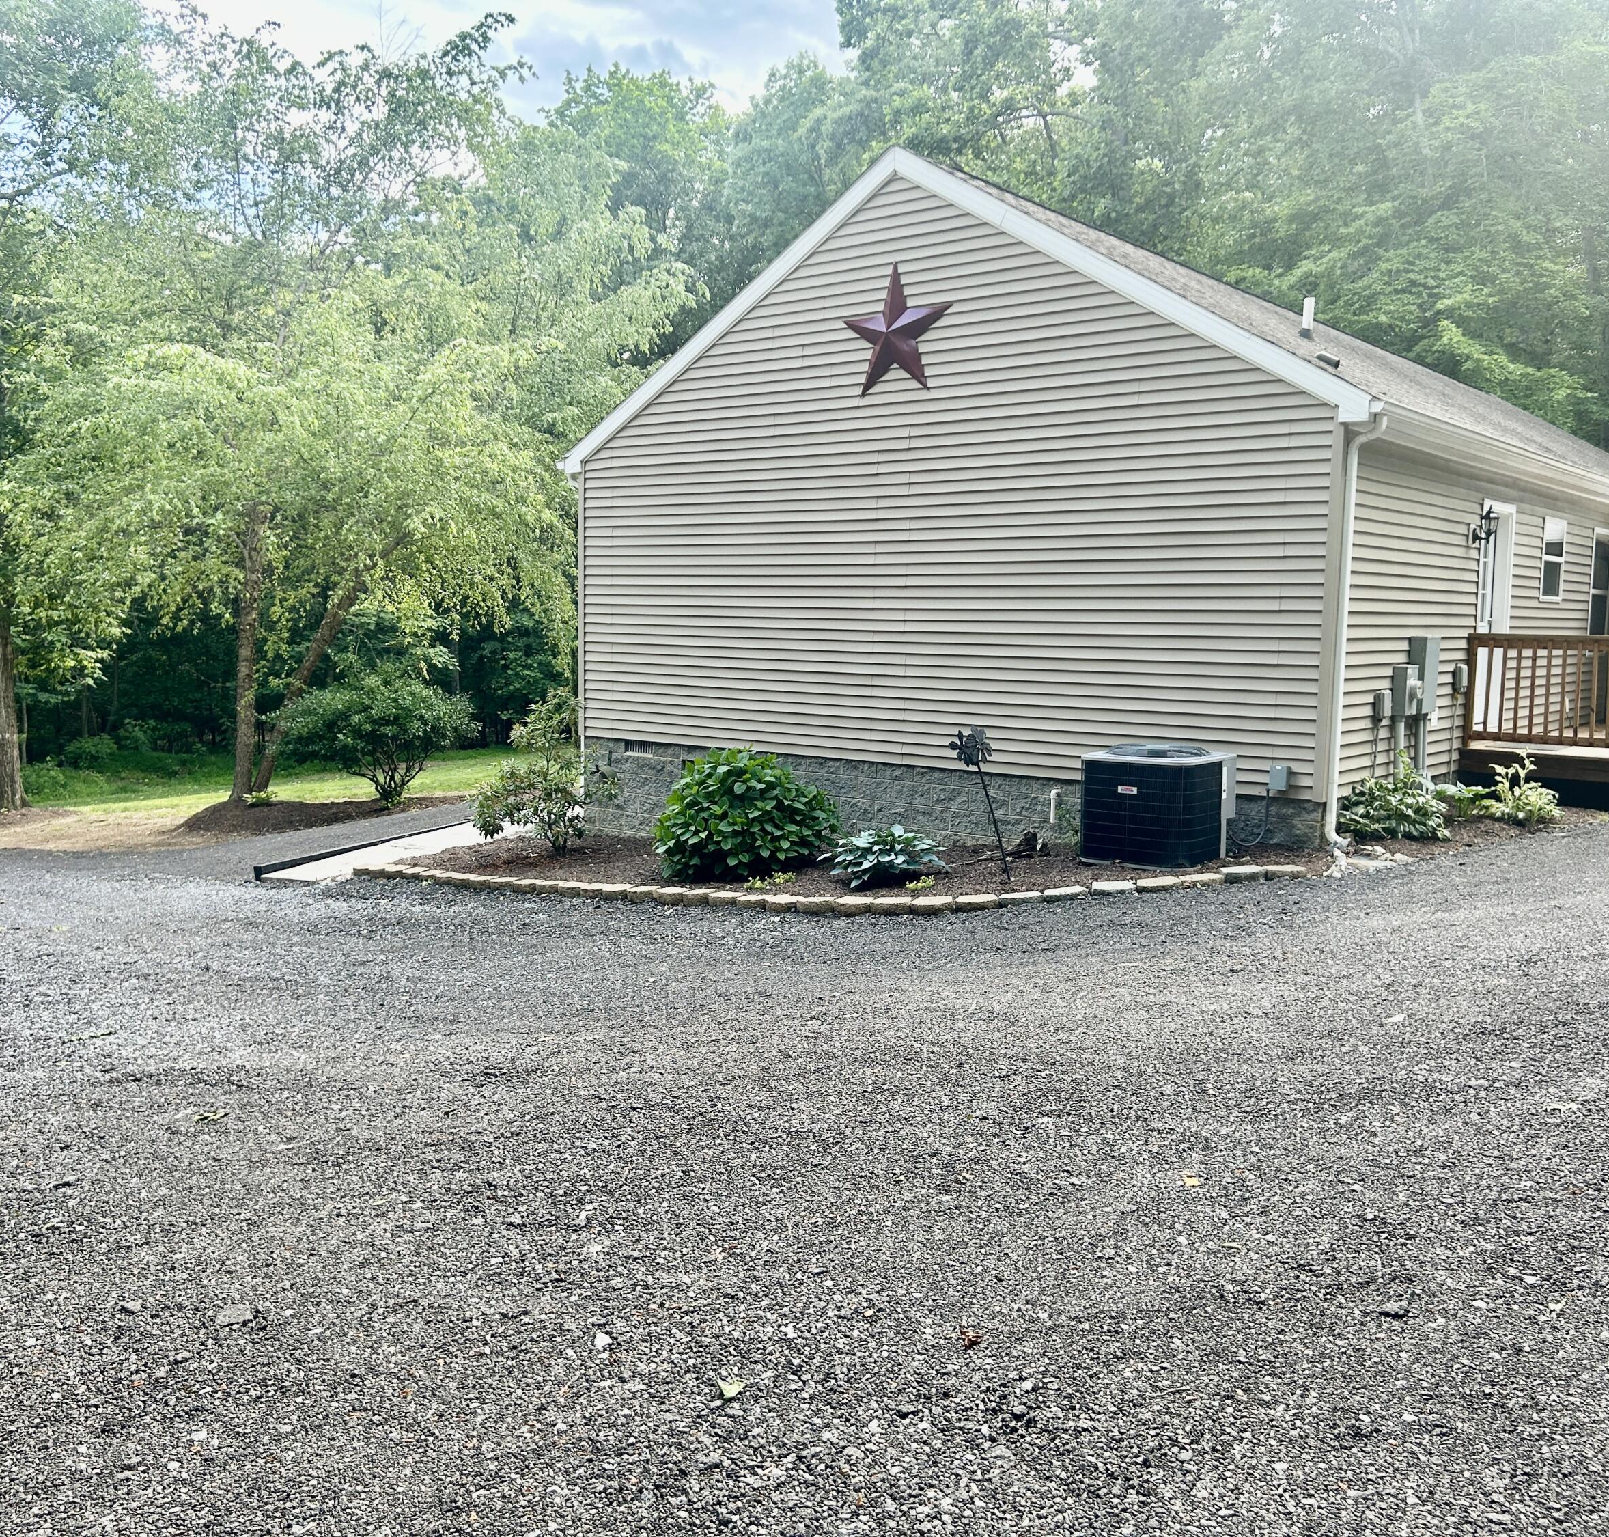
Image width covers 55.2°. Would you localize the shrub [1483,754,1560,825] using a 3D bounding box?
[{"bbox_3d":[5.999,0.157,12.820,0.642,0.597,0.600,3,6,25],"label":"shrub"}]

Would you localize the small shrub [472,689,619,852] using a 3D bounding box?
[{"bbox_3d":[-2.541,0.032,15.019,1.445,1.610,1.300,0,6,-10],"label":"small shrub"}]

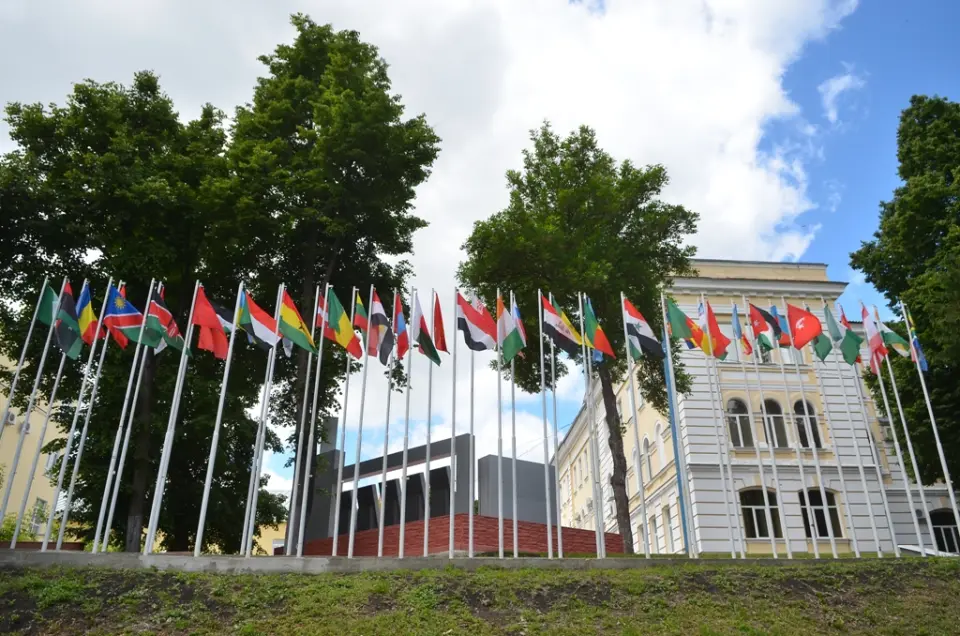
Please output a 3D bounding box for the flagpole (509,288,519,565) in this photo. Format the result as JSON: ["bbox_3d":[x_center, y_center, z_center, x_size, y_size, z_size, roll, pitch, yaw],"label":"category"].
[{"bbox_3d":[0.799,2.312,15.807,0.090,6.550,0.090,0,-23,0],"label":"flagpole"}]

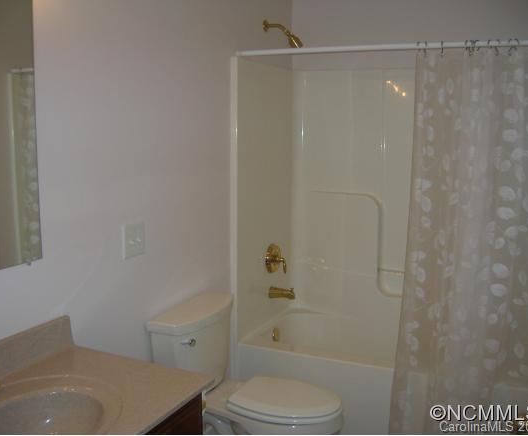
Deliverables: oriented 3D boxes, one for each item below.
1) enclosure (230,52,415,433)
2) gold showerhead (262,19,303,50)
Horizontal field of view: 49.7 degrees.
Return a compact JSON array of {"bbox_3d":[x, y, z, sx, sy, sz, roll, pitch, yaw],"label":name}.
[{"bbox_3d":[0.687,0.121,3.037,1.505,1.856,0.852,5,10,22],"label":"enclosure"},{"bbox_3d":[0.106,-0.991,3.095,0.225,0.173,0.062,5,10,22],"label":"gold showerhead"}]

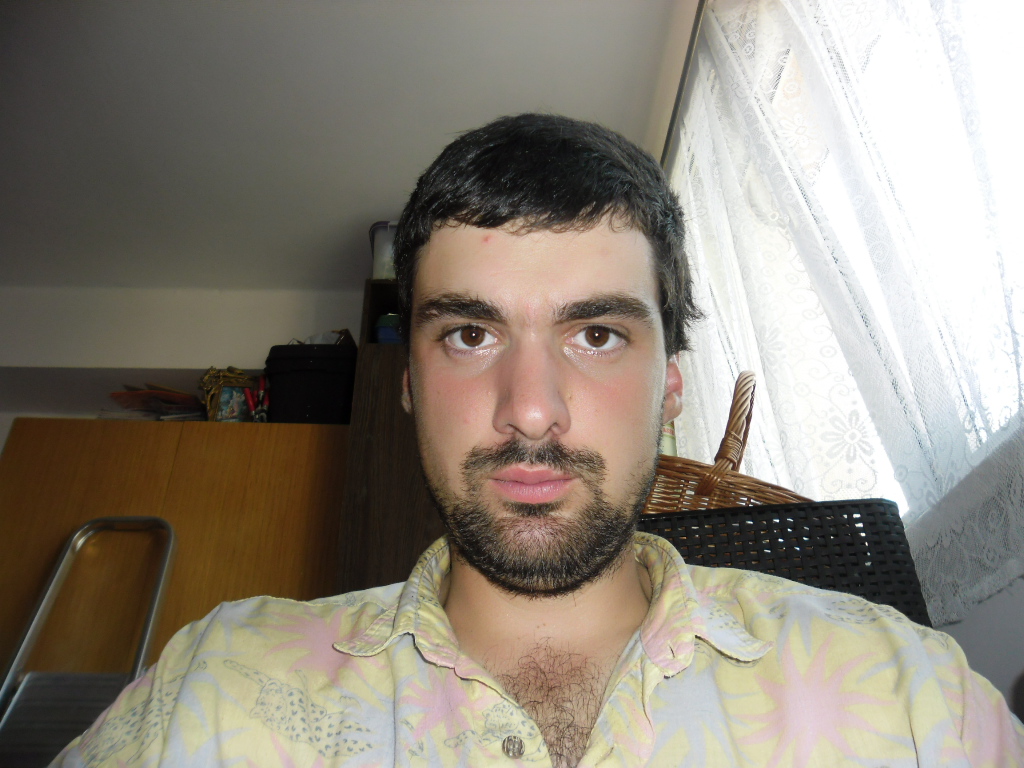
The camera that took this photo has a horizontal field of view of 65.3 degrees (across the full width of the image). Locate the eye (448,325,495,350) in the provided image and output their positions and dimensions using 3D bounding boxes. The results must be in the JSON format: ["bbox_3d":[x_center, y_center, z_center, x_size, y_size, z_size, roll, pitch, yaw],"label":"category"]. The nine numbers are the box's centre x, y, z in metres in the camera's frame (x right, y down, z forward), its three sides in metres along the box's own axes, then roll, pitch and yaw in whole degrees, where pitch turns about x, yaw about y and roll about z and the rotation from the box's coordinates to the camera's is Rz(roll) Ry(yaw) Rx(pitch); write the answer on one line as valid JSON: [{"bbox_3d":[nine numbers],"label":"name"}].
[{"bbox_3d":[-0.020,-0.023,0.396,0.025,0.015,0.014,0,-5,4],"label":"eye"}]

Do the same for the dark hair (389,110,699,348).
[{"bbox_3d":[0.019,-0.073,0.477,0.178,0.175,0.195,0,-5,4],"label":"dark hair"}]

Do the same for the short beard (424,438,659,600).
[{"bbox_3d":[0.015,0.068,0.420,0.129,0.085,0.072,0,-5,4],"label":"short beard"}]

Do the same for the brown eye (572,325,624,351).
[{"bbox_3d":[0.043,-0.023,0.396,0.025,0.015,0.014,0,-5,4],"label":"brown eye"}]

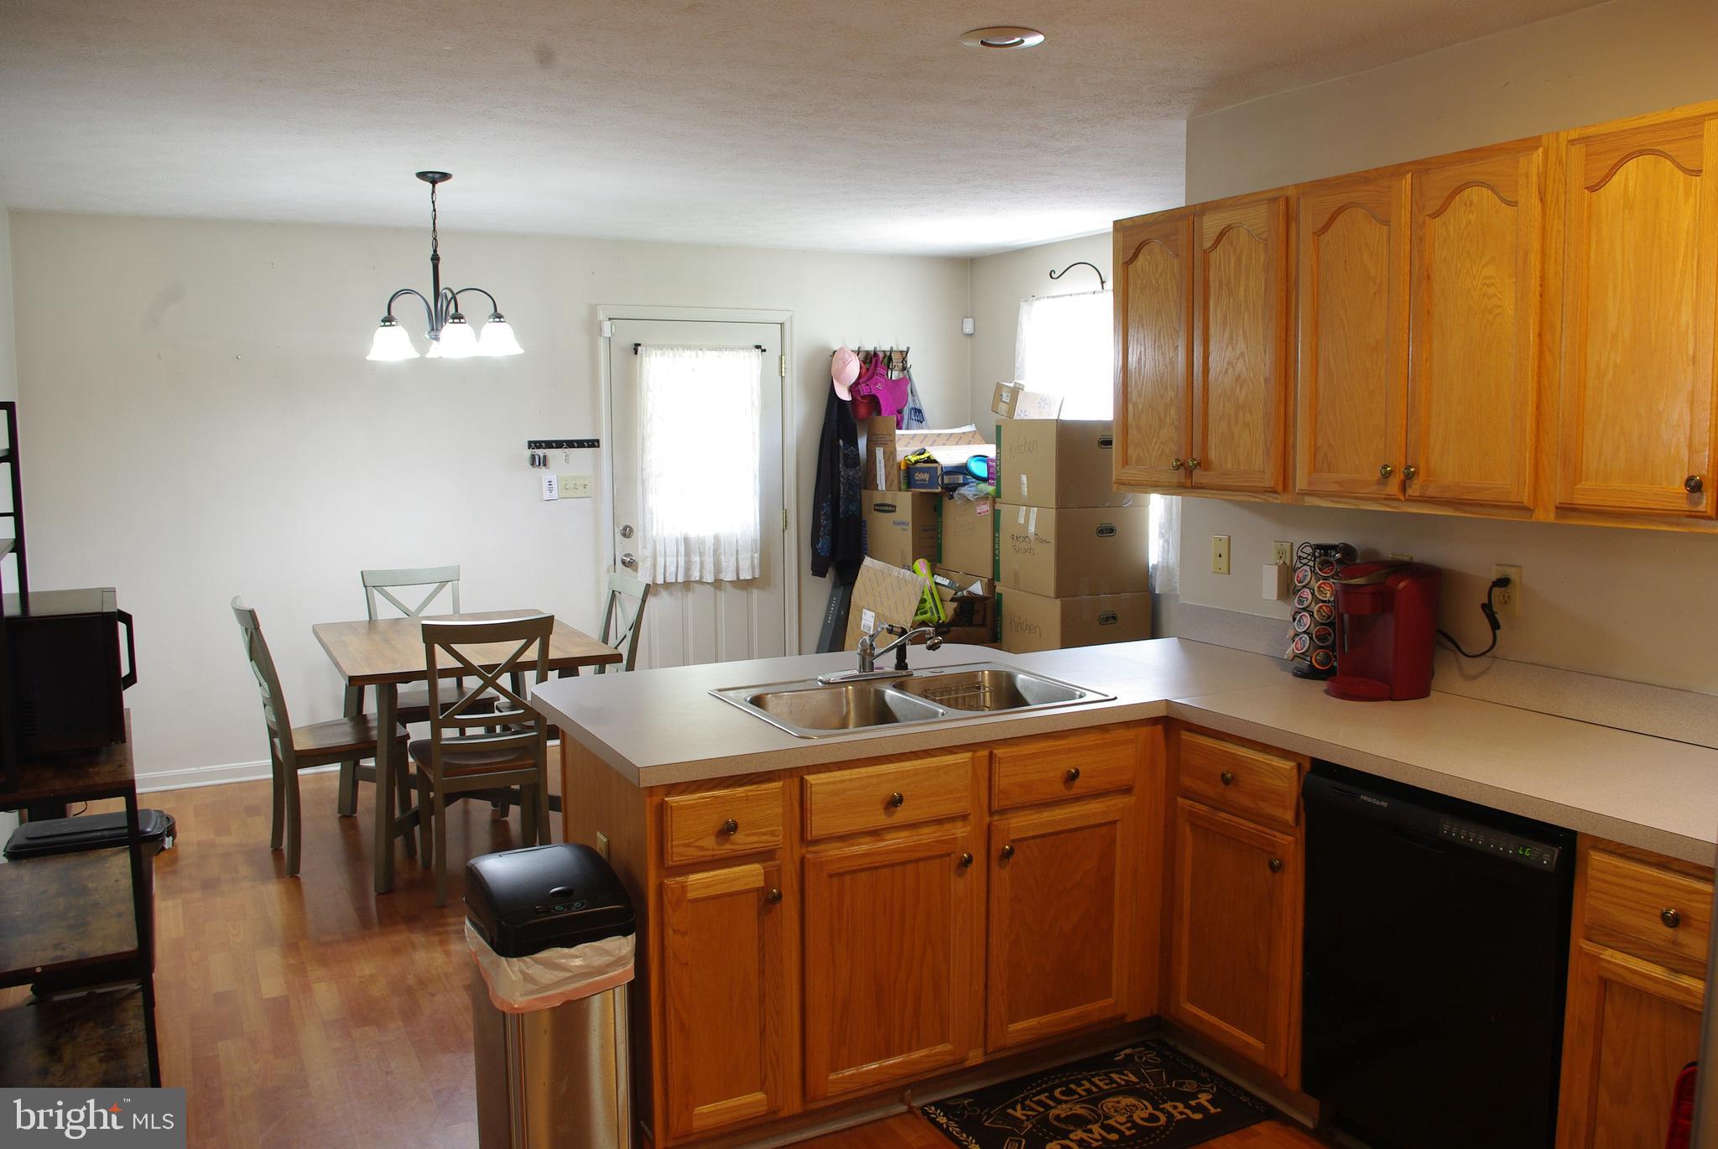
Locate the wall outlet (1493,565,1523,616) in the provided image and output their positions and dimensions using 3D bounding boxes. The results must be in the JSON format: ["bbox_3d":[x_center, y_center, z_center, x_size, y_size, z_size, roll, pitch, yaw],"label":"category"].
[{"bbox_3d":[1.498,0.036,2.983,0.012,0.117,0.073,-4,8,-27],"label":"wall outlet"}]

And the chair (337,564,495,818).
[{"bbox_3d":[-1.831,0.476,5.475,0.450,0.955,0.560,-4,7,-27],"label":"chair"}]

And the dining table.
[{"bbox_3d":[-1.516,0.628,4.931,0.915,0.777,1.225,-3,7,-26],"label":"dining table"}]

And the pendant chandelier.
[{"bbox_3d":[-1.490,-1.099,4.612,0.575,0.635,0.575,0,7,2],"label":"pendant chandelier"}]

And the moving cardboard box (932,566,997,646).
[{"bbox_3d":[0.681,0.191,6.522,0.460,0.410,0.500,-4,8,-27],"label":"moving cardboard box"}]

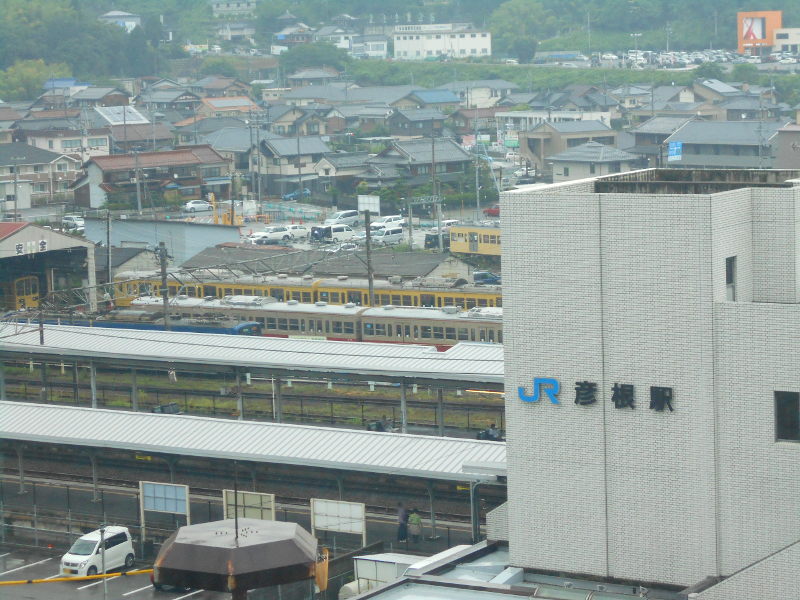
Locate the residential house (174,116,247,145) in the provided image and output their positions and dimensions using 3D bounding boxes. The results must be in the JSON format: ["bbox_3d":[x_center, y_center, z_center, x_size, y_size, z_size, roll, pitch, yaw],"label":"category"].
[{"bbox_3d":[-35.561,-31.432,425.000,11.500,6.200,9.000,2,8,30],"label":"residential house"}]

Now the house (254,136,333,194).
[{"bbox_3d":[-14.950,-18.500,316.800,8.800,8.200,7.200,-7,8,-35],"label":"house"}]

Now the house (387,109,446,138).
[{"bbox_3d":[3.480,-32.070,426.000,9.200,7.700,7.200,-7,9,-38],"label":"house"}]

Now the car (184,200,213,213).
[{"bbox_3d":[-26.510,-12.573,301.046,4.400,1.490,1.730,-6,8,-30],"label":"car"}]

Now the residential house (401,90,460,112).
[{"bbox_3d":[6.095,-42.732,512.497,11.000,8.600,10.000,-7,8,-37],"label":"residential house"}]

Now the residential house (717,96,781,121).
[{"bbox_3d":[72.011,-37.823,467.521,7.400,7.500,10.600,-7,8,-40],"label":"residential house"}]

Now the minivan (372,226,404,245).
[{"bbox_3d":[-1.341,-6.842,243.122,1.690,1.820,4.400,2,8,27],"label":"minivan"}]

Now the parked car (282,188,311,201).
[{"bbox_3d":[-14.053,-14.307,306.912,1.700,1.500,4.100,3,8,33],"label":"parked car"}]

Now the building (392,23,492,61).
[{"bbox_3d":[11.747,-71.450,626.000,26.500,10.000,12.000,-1,7,3],"label":"building"}]

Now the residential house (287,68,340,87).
[{"bbox_3d":[-22.534,-56.661,590.000,13.300,7.200,9.800,-1,7,8],"label":"residential house"}]

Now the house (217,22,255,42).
[{"bbox_3d":[-53.022,-85.899,730.000,12.000,6.500,8.000,-3,7,-5],"label":"house"}]

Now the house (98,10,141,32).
[{"bbox_3d":[-85.610,-84.696,690.000,11.000,7.000,9.000,-4,7,-15],"label":"house"}]

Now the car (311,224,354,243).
[{"bbox_3d":[-7.155,-7.359,244.389,4.400,1.900,1.700,-7,8,-36],"label":"car"}]

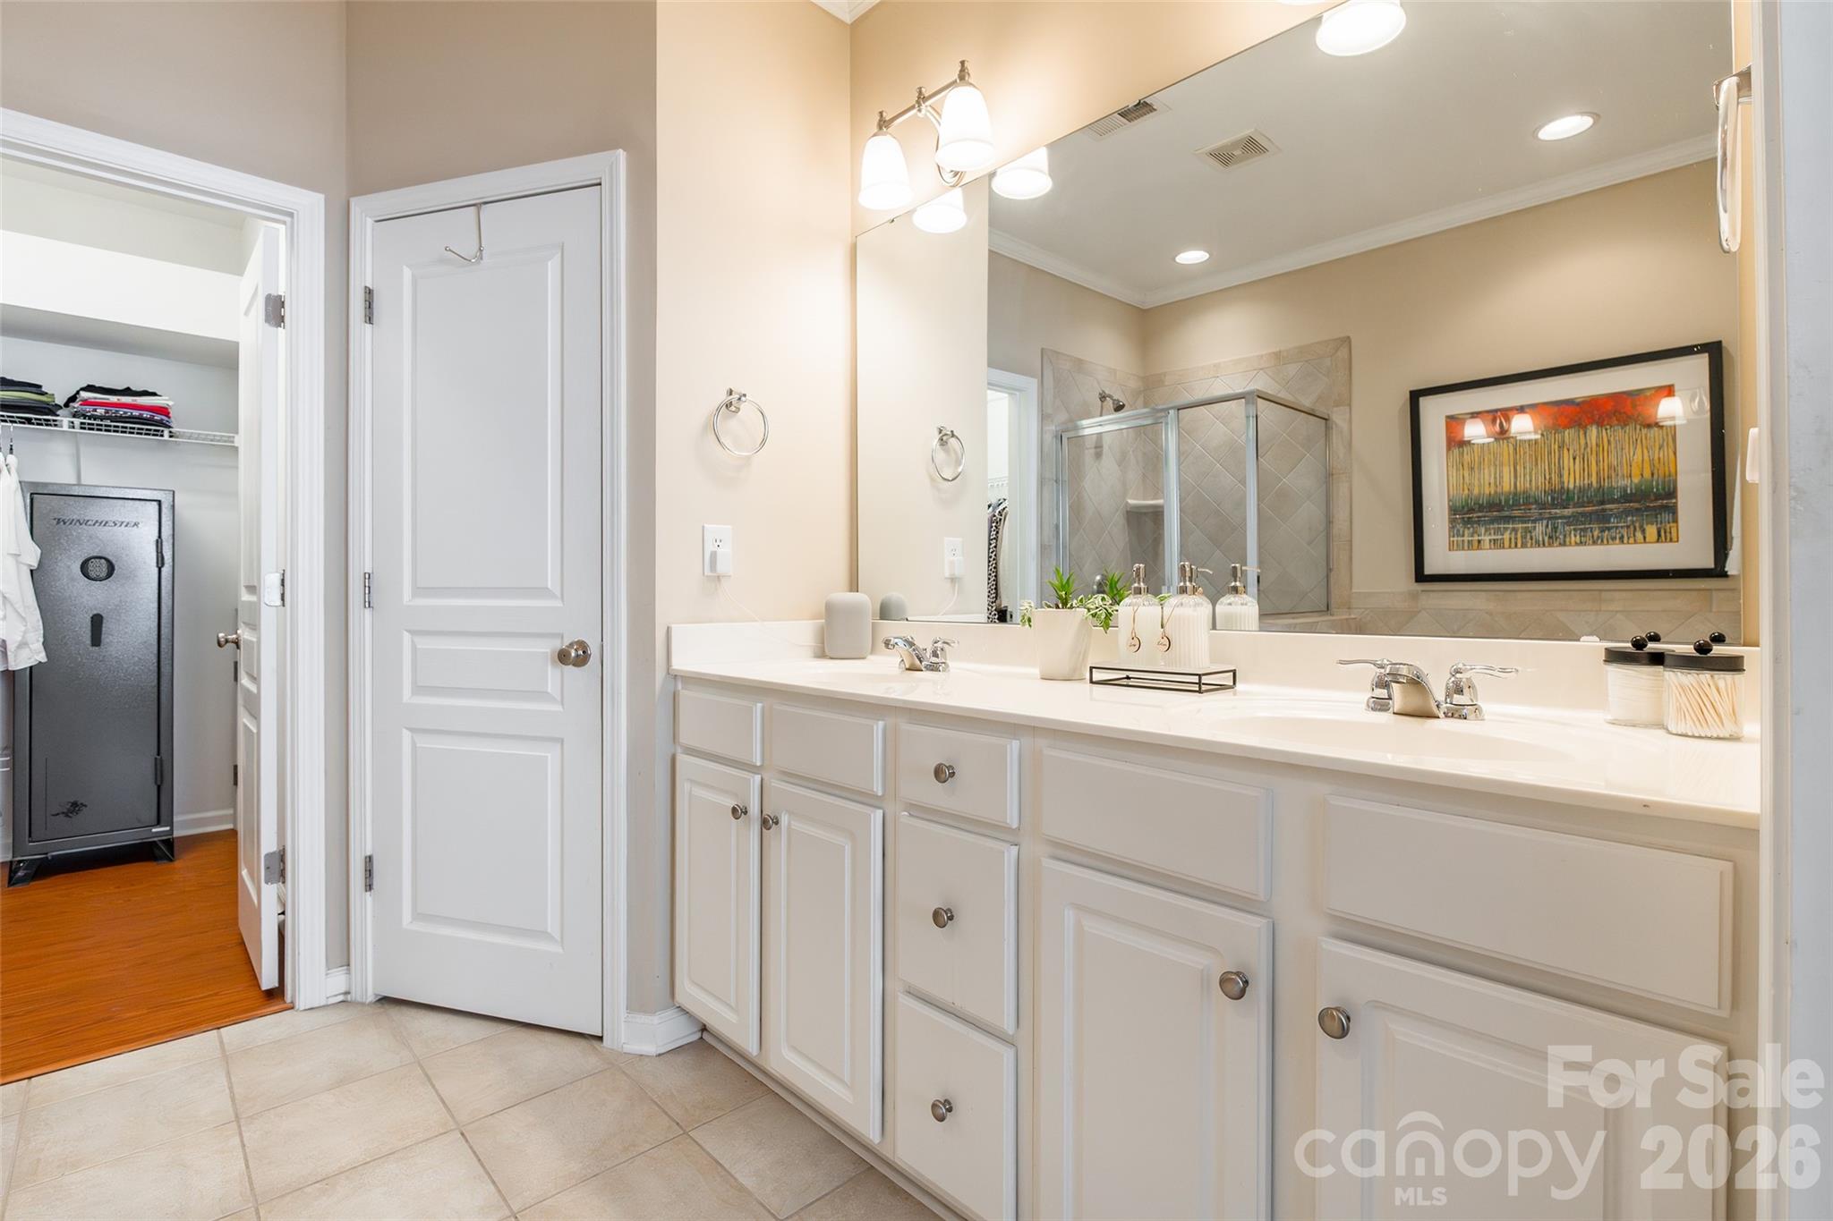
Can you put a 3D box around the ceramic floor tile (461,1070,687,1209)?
[{"bbox_3d":[-0.687,1.045,1.628,0.316,0.010,0.316,-1,1,-44],"label":"ceramic floor tile"}]

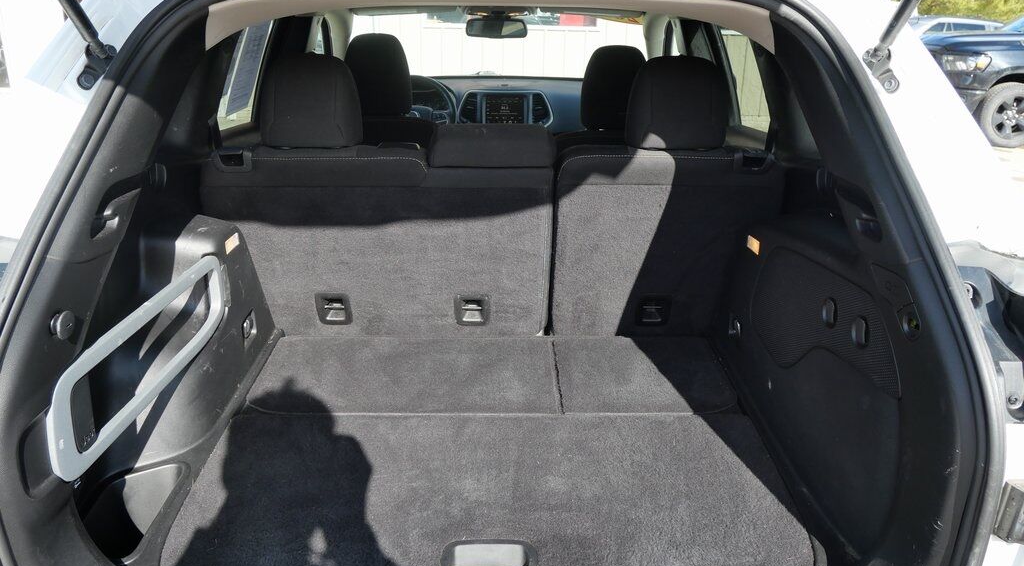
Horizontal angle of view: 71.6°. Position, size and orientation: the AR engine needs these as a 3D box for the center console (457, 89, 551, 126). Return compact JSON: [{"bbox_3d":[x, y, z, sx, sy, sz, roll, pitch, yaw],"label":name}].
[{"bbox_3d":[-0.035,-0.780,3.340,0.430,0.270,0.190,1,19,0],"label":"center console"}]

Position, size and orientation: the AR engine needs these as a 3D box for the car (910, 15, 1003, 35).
[{"bbox_3d":[16.600,-9.150,27.000,4.650,1.650,1.850,1,18,-2],"label":"car"}]

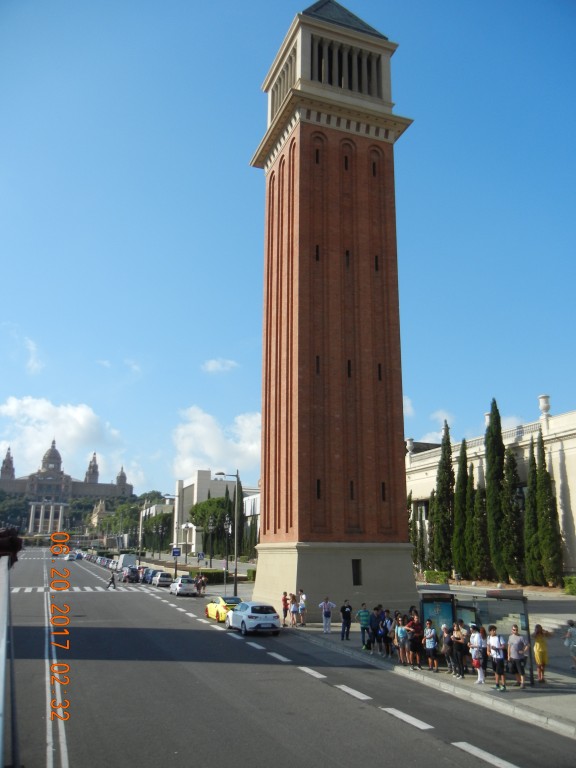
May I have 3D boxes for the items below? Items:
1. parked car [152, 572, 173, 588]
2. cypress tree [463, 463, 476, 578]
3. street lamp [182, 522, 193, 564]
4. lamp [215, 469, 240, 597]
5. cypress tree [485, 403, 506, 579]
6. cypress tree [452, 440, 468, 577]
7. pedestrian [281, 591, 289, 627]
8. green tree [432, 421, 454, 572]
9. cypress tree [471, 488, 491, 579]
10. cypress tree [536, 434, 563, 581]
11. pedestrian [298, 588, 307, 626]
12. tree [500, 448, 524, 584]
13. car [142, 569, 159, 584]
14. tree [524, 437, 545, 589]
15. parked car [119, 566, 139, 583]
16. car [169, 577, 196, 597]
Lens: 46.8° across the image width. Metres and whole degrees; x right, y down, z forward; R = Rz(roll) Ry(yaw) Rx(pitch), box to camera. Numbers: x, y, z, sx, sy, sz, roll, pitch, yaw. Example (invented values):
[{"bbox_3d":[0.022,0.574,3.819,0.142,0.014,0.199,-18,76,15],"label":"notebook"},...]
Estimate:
[{"bbox_3d":[-13.168,20.385,69.506,1.730,1.470,4.050,5,-15,-19],"label":"parked car"},{"bbox_3d":[18.187,13.555,66.353,1.500,11.400,1.500,-3,-14,15],"label":"cypress tree"},{"bbox_3d":[-17.014,26.956,112.831,1.200,7.050,1.200,5,-15,-19],"label":"street lamp"},{"bbox_3d":[-4.570,11.386,50.701,1.750,9.890,0.350,5,-15,-19],"label":"lamp"},{"bbox_3d":[20.411,10.093,64.789,1.738,17.844,1.738,5,-15,-19],"label":"cypress tree"},{"bbox_3d":[18.253,13.107,70.462,1.495,14.630,1.495,5,-15,-19],"label":"cypress tree"},{"bbox_3d":[-0.110,11.713,34.604,0.420,1.720,0.500,-1,-14,5],"label":"pedestrian"},{"bbox_3d":[17.244,12.897,76.034,2.500,17.890,2.500,5,-15,-19],"label":"green tree"},{"bbox_3d":[19.431,14.976,66.869,1.727,9.297,1.727,5,-15,-19],"label":"cypress tree"},{"bbox_3d":[22.803,10.733,58.766,2.056,13.732,2.056,5,-15,-19],"label":"cypress tree"},{"bbox_3d":[0.773,11.663,34.653,0.380,1.845,0.500,2,-15,-6],"label":"pedestrian"},{"bbox_3d":[19.936,11.740,59.401,2.100,11.800,2.100,-4,-14,18],"label":"tree"},{"bbox_3d":[-15.002,21.651,74.937,1.740,1.500,4.200,5,-14,-19],"label":"car"},{"bbox_3d":[22.309,11.629,61.683,1.900,13.500,1.900,5,-15,-19],"label":"tree"},{"bbox_3d":[-18.360,22.121,77.339,1.800,1.650,4.400,5,-14,-19],"label":"parked car"},{"bbox_3d":[-9.179,17.773,58.698,1.720,1.470,4.050,5,-14,-19],"label":"car"}]

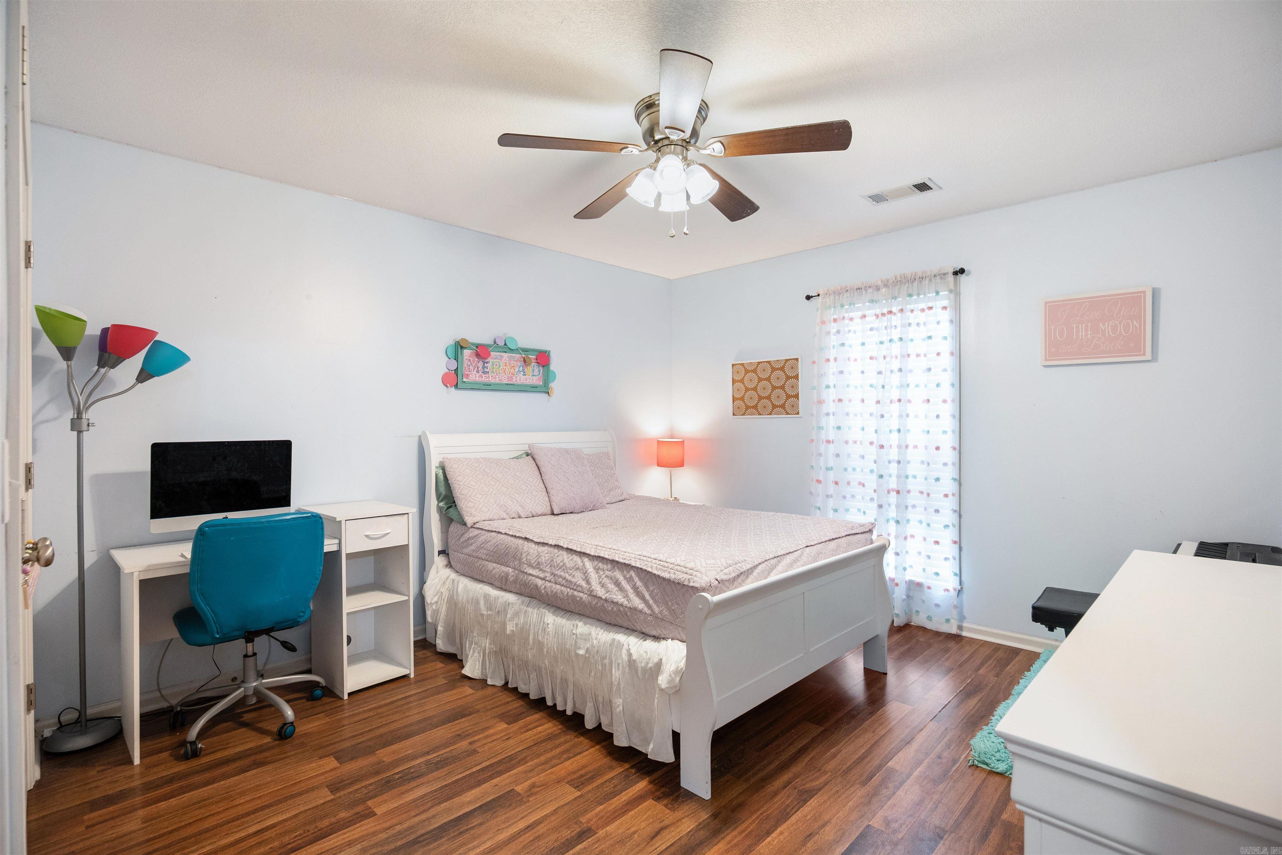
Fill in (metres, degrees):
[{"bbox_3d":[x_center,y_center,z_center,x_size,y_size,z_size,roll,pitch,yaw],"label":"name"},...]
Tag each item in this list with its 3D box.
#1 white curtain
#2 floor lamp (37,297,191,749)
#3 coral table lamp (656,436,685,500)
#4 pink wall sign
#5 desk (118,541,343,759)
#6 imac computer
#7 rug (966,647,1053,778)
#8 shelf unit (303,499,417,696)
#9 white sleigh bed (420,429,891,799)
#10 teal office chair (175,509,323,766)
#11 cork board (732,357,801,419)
[{"bbox_3d":[1.587,0.132,3.790,0.960,2.240,0.100,0,0,41],"label":"white curtain"},{"bbox_3d":[-2.155,0.391,2.322,0.480,1.750,0.360,0,0,-44],"label":"floor lamp"},{"bbox_3d":[0.250,0.334,4.520,0.215,0.510,0.215,0,0,-44],"label":"coral table lamp"},{"bbox_3d":[2.453,-0.528,3.080,0.460,0.365,0.030,0,0,41],"label":"pink wall sign"},{"bbox_3d":[-1.827,0.895,2.525,0.770,0.745,0.490,0,0,-44],"label":"desk"},{"bbox_3d":[-1.909,0.294,2.608,0.520,0.465,0.175,0,0,-44],"label":"imac computer"},{"bbox_3d":[2.061,1.246,2.386,1.500,0.040,0.850,0,0,-44],"label":"rug"},{"bbox_3d":[-1.432,0.838,2.915,0.380,0.850,0.500,0,0,-44],"label":"shelf unit"},{"bbox_3d":[-0.004,0.648,3.165,2.150,1.225,1.450,0,0,45],"label":"white sleigh bed"},{"bbox_3d":[-1.678,0.815,2.448,0.560,0.900,0.580,0,0,-40],"label":"teal office chair"},{"bbox_3d":[0.959,-0.296,4.409,0.590,0.435,0.020,0,0,41],"label":"cork board"}]

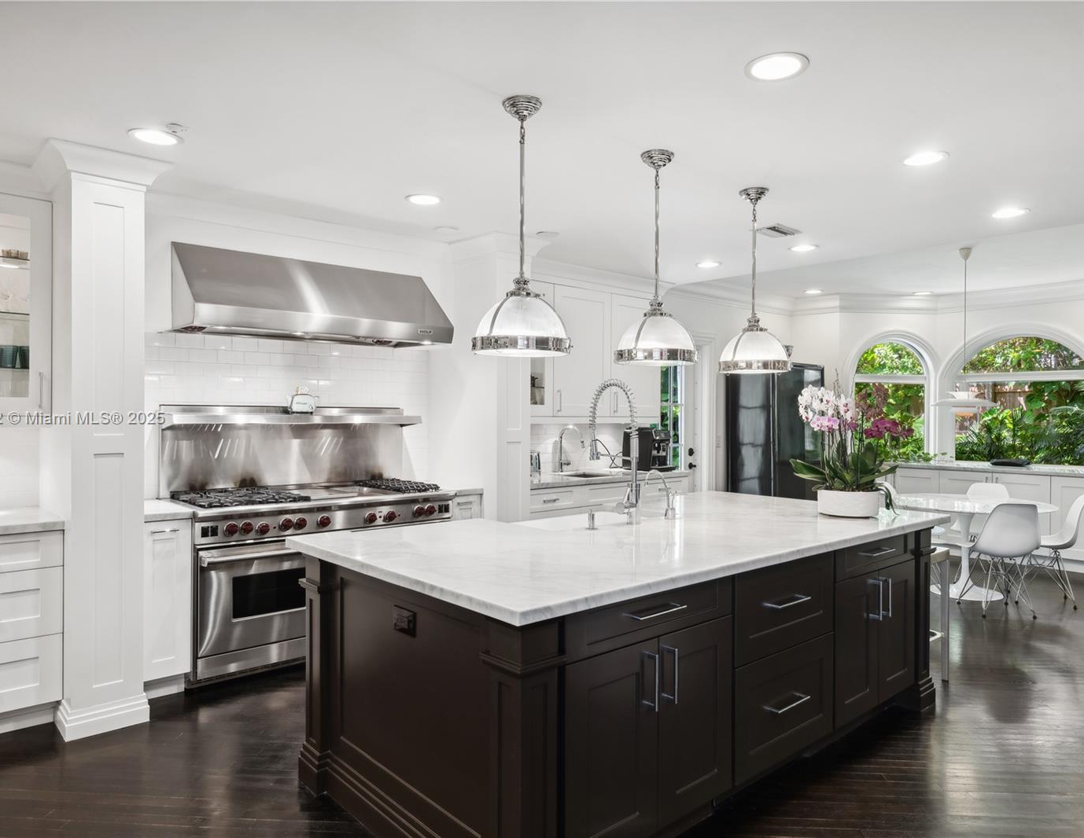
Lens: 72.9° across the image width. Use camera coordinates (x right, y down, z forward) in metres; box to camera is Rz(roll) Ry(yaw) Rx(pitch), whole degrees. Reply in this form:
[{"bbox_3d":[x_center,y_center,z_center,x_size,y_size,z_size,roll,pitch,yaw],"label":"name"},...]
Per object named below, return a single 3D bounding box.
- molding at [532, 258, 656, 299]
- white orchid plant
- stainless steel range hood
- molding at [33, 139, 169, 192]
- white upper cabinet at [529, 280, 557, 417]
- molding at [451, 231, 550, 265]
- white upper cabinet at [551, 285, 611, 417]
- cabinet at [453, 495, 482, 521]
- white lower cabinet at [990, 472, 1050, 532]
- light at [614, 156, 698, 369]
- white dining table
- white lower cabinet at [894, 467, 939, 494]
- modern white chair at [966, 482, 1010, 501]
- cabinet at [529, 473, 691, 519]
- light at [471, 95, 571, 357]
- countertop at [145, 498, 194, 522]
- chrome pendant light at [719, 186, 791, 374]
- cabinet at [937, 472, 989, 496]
[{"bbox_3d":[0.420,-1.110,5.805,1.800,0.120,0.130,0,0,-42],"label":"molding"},{"bbox_3d":[1.502,0.155,3.580,0.500,0.610,0.450,0,0,-41],"label":"white orchid plant"},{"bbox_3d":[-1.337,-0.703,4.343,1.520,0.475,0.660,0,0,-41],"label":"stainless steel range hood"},{"bbox_3d":[-2.025,-1.105,3.377,0.463,0.130,0.460,0,0,-42],"label":"molding"},{"bbox_3d":[-0.258,-0.520,5.577,0.640,1.040,0.350,0,0,-41],"label":"white upper cabinet"},{"bbox_3d":[-0.294,-1.094,4.902,0.475,0.130,0.540,0,0,-41],"label":"molding"},{"bbox_3d":[0.179,-0.517,5.945,0.635,1.000,0.450,0,0,-42],"label":"white upper cabinet"},{"bbox_3d":[-0.701,0.920,4.971,0.250,0.850,0.640,0,0,-41],"label":"cabinet"},{"bbox_3d":[4.794,0.935,7.204,0.580,0.800,0.485,0,0,-42],"label":"white lower cabinet"},{"bbox_3d":[0.498,-0.695,3.190,0.355,0.910,0.355,0,0,0],"label":"light"},{"bbox_3d":[3.360,1.024,5.830,1.210,0.732,1.210,0,0,0],"label":"white dining table"},{"bbox_3d":[4.160,0.935,7.918,0.580,0.800,0.460,0,0,-42],"label":"white lower cabinet"},{"bbox_3d":[3.780,0.985,6.320,0.465,0.810,0.540,0,0,41],"label":"modern white chair"},{"bbox_3d":[0.311,0.935,6.002,1.920,0.900,0.650,0,0,-42],"label":"cabinet"},{"bbox_3d":[-0.075,-0.708,2.728,0.360,0.925,0.360,0,0,0],"label":"light"},{"bbox_3d":[-2.088,0.487,3.870,0.280,0.040,0.660,0,0,-42],"label":"countertop"},{"bbox_3d":[1.067,-0.695,3.688,0.355,0.910,0.355,0,0,-41],"label":"chrome pendant light"},{"bbox_3d":[4.337,0.925,7.347,0.550,0.810,0.470,0,0,-41],"label":"cabinet"}]

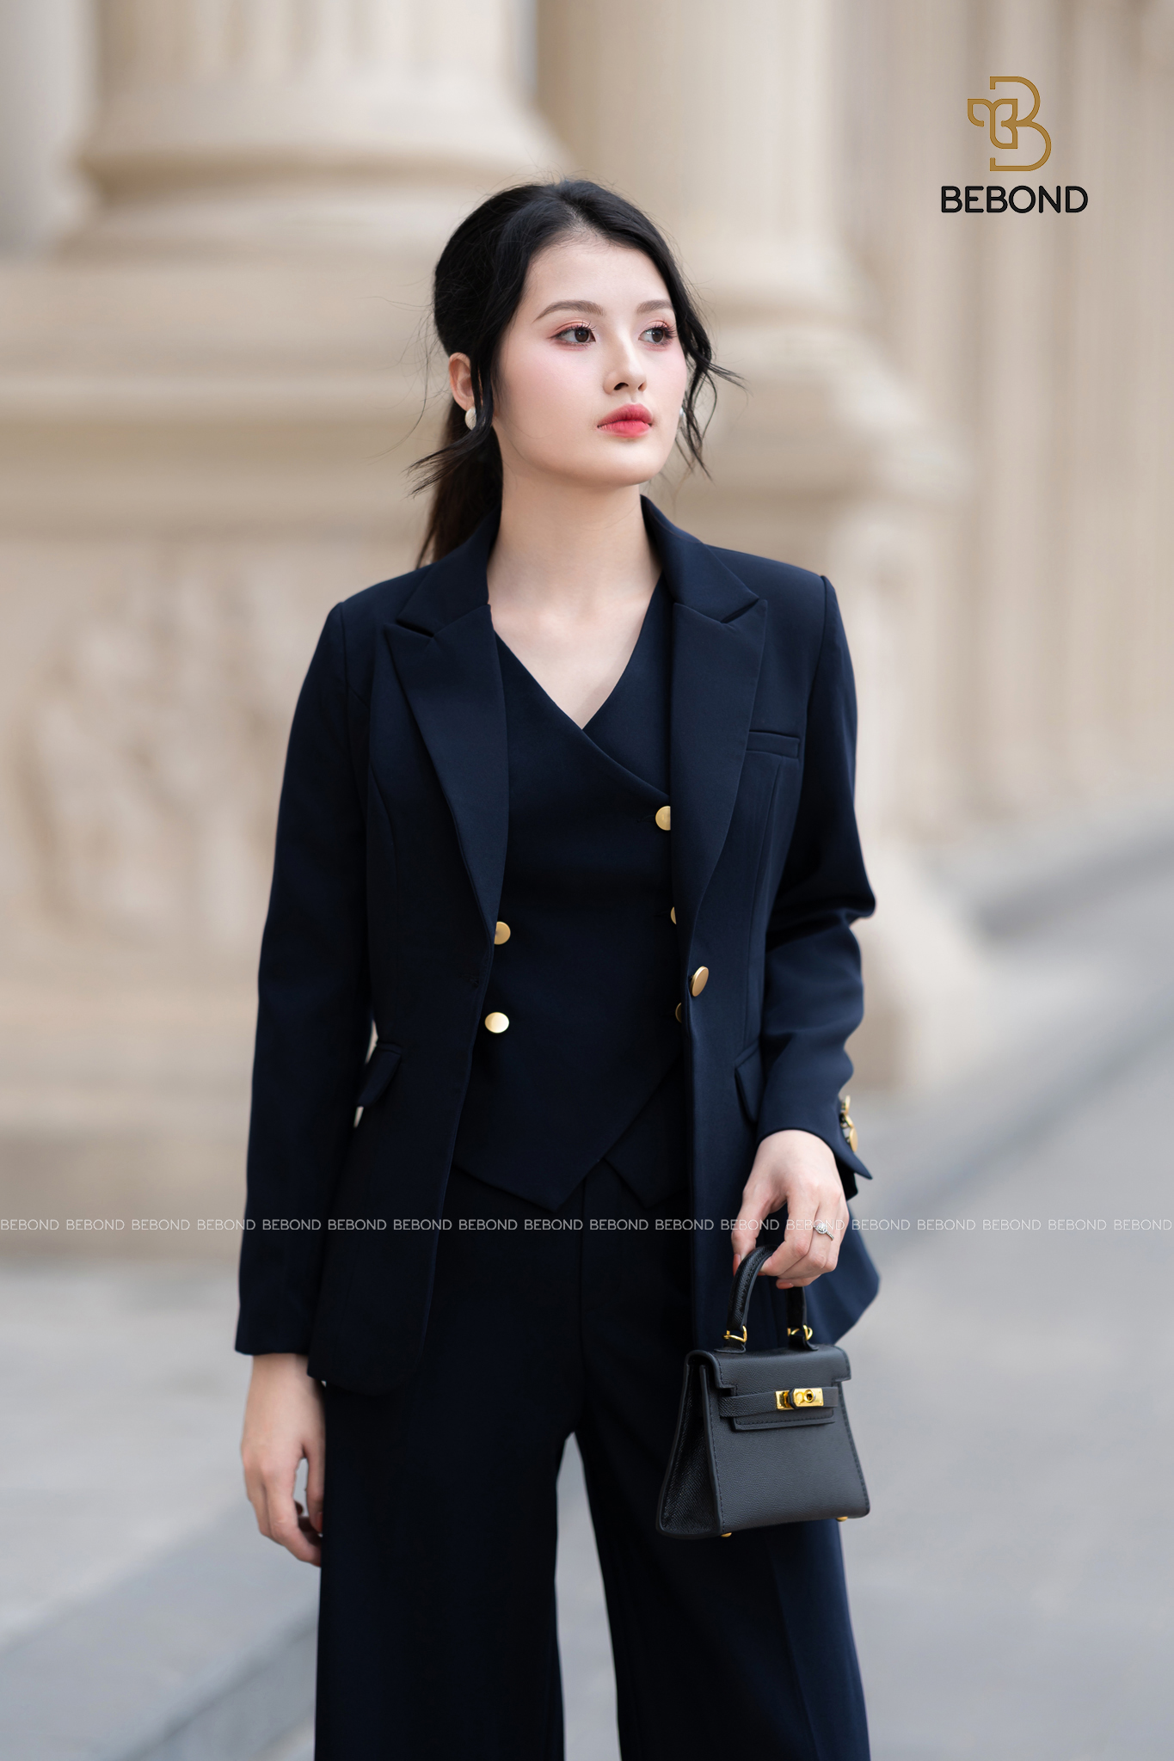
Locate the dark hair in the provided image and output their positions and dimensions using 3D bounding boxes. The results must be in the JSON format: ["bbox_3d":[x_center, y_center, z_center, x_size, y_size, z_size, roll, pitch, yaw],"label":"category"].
[{"bbox_3d":[-0.012,-0.365,3.040,0.210,0.295,0.230,-1,3,-27],"label":"dark hair"}]

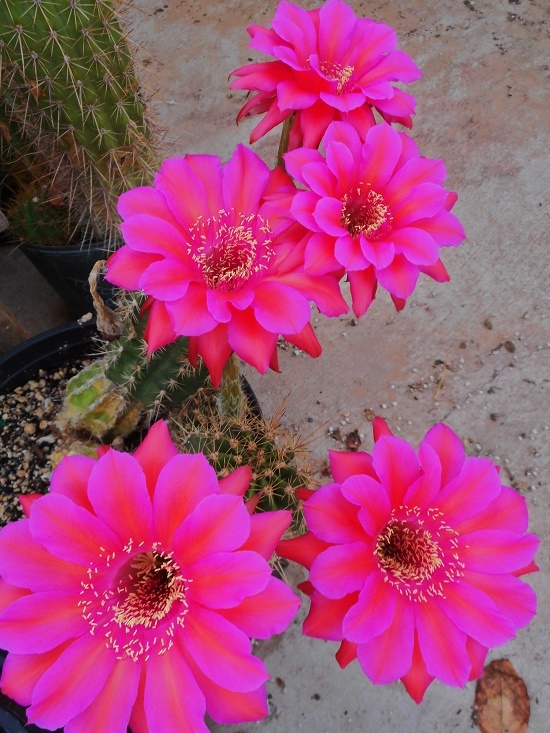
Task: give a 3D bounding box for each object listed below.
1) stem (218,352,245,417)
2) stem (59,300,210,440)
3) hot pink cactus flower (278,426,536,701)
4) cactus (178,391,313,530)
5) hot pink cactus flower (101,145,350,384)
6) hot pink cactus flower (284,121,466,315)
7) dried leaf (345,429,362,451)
[{"bbox_3d":[-0.029,0.013,0.473,0.018,0.085,0.018,0,55,0],"label":"stem"},{"bbox_3d":[-0.109,0.002,0.560,0.105,0.085,0.085,8,54,-11],"label":"stem"},{"bbox_3d":[0.072,0.105,0.390,0.135,0.070,0.143,2,77,-4],"label":"hot pink cactus flower"},{"bbox_3d":[-0.022,0.069,0.515,0.095,0.095,0.095,0,55,0],"label":"cactus"},{"bbox_3d":[-0.029,-0.061,0.430,0.138,0.075,0.135,1,68,-1],"label":"hot pink cactus flower"},{"bbox_3d":[0.075,-0.110,0.530,0.132,0.075,0.130,3,75,-4],"label":"hot pink cactus flower"},{"bbox_3d":[0.080,0.074,0.730,0.018,0.006,0.023,0,55,0],"label":"dried leaf"}]

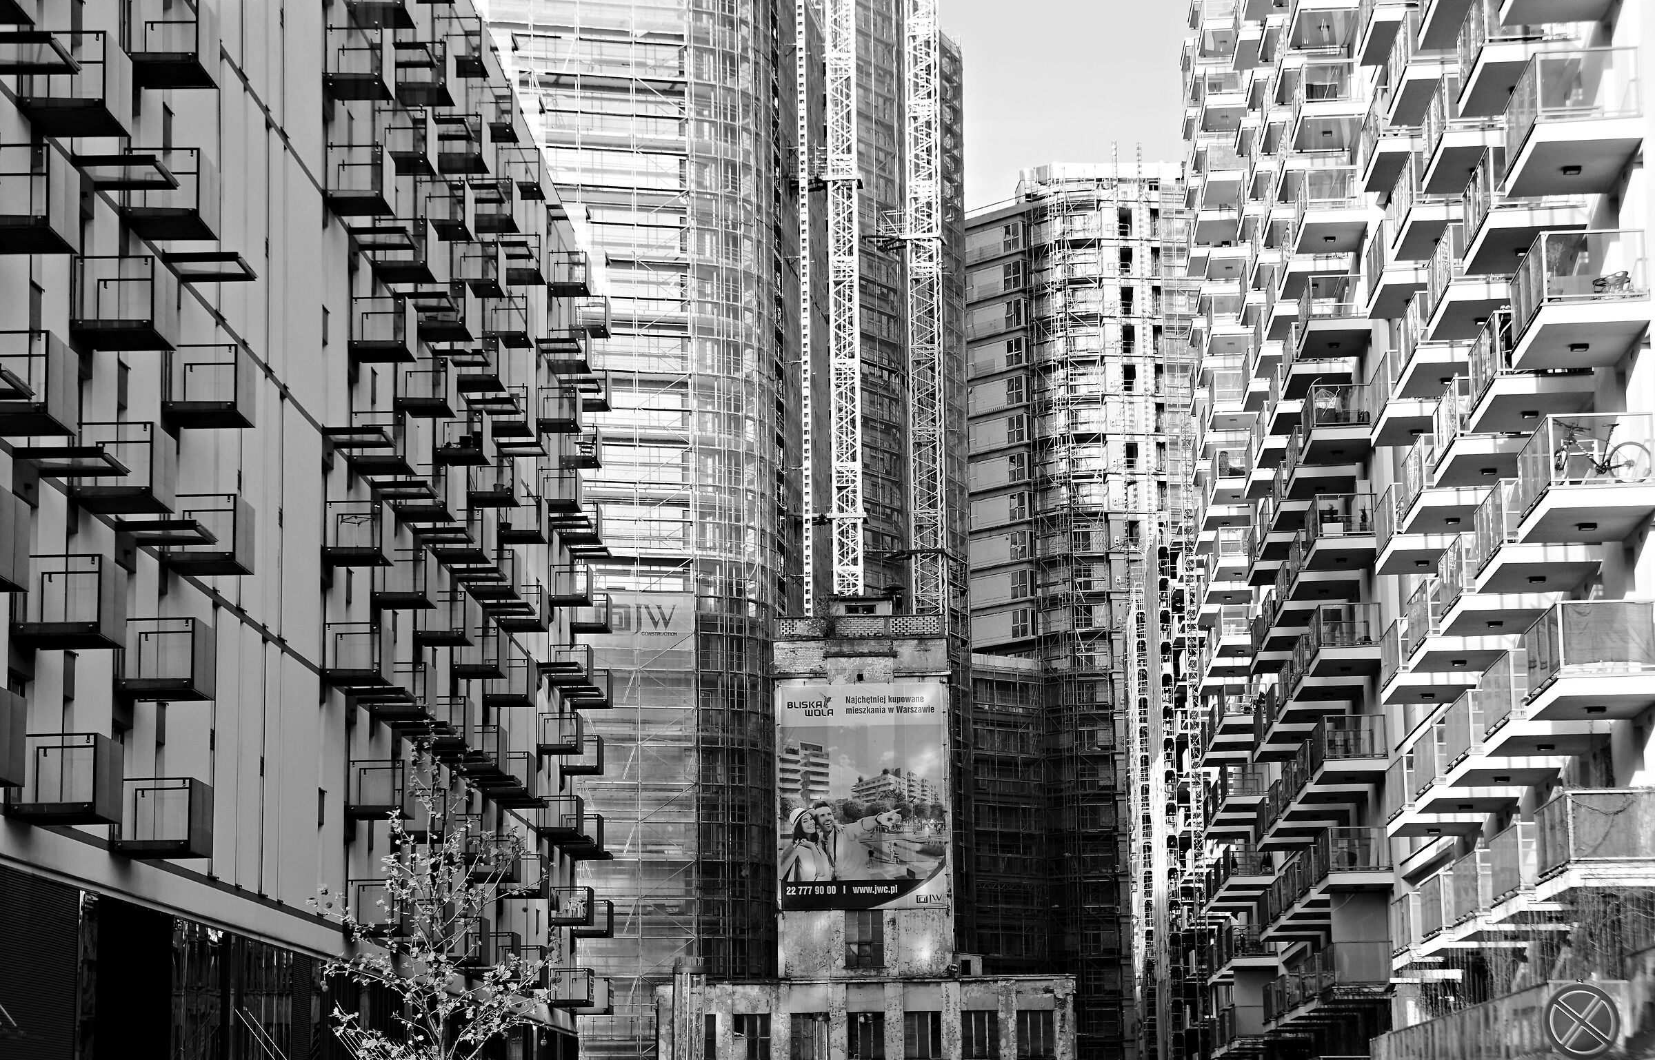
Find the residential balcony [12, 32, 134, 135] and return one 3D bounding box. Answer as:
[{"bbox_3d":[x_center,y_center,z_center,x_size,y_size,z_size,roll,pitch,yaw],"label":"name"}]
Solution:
[{"bbox_3d":[-12.161,-7.192,61.003,1.420,1.265,1.747,-1,-9,3],"label":"residential balcony"}]

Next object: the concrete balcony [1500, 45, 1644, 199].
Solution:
[{"bbox_3d":[11.772,-6.392,59.632,1.613,1.412,3.615,-1,-9,3],"label":"concrete balcony"}]

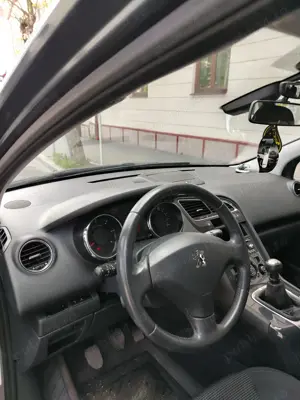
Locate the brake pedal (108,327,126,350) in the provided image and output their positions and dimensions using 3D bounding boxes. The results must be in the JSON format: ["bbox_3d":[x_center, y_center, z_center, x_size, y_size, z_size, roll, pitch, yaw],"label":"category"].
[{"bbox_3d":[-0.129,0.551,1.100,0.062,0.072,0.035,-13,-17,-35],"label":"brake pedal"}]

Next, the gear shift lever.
[{"bbox_3d":[0.389,0.252,0.847,0.063,0.147,0.072,-13,10,-35],"label":"gear shift lever"}]

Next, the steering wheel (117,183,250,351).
[{"bbox_3d":[0.091,0.144,0.648,0.378,0.378,0.100,-14,-6,-34],"label":"steering wheel"}]

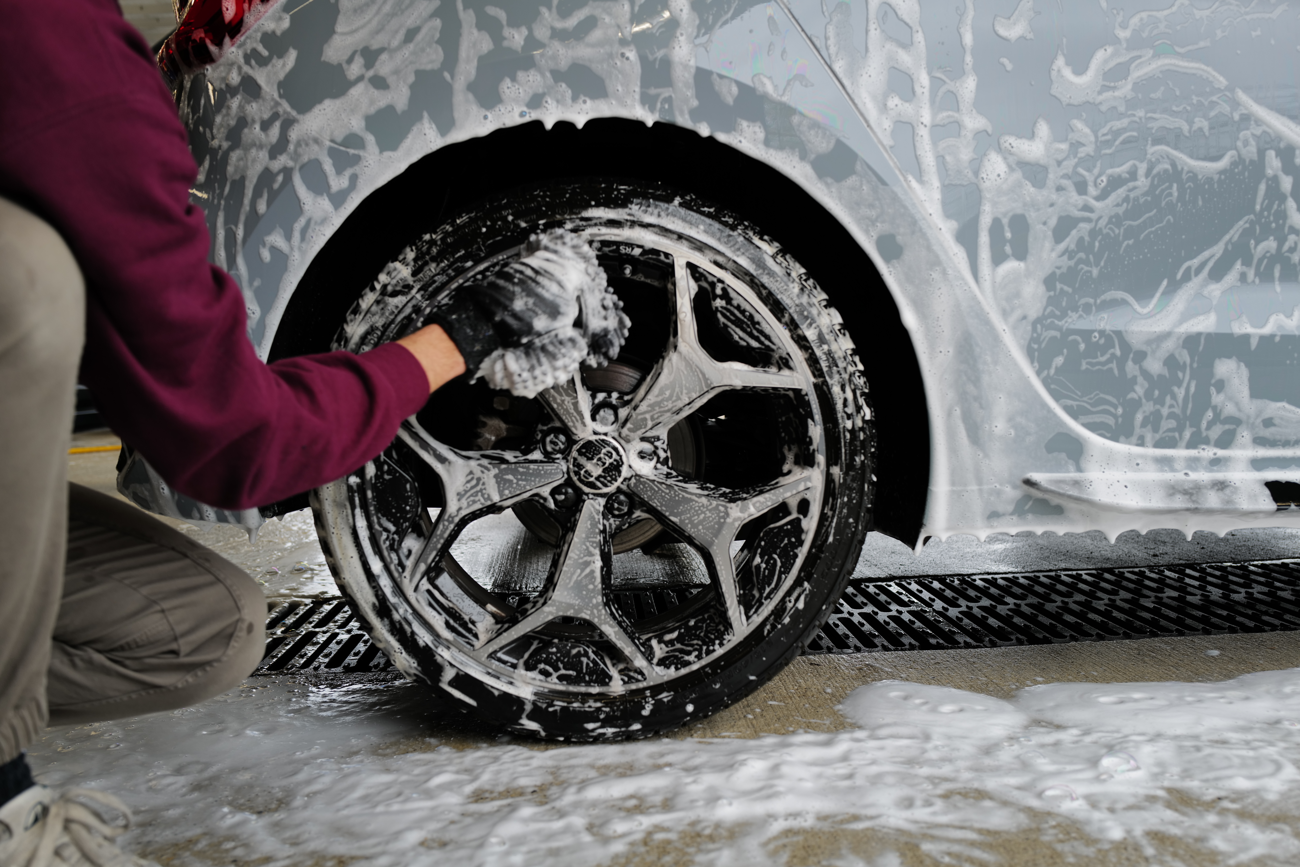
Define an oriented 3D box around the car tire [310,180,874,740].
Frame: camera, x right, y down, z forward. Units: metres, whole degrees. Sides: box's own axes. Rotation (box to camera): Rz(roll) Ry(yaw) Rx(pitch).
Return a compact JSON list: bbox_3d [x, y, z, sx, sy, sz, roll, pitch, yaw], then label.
[{"bbox_3d":[-0.069,0.025,1.268,0.668,0.668,0.230,-2,5,-3],"label":"car tire"}]

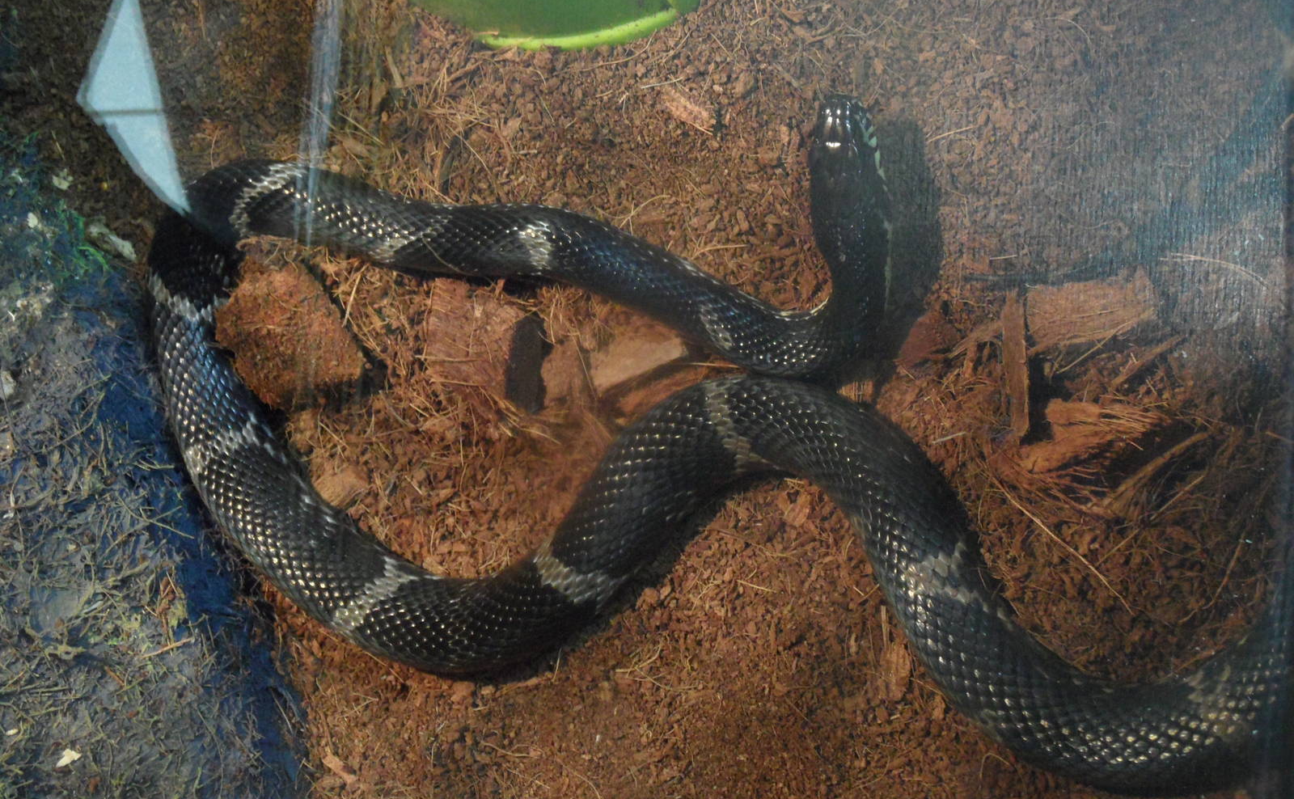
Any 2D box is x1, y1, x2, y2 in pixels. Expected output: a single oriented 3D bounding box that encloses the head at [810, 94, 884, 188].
[{"bbox_3d":[0.064,-0.083,0.600,0.022,0.016,0.031,-7,66,9],"label":"head"}]

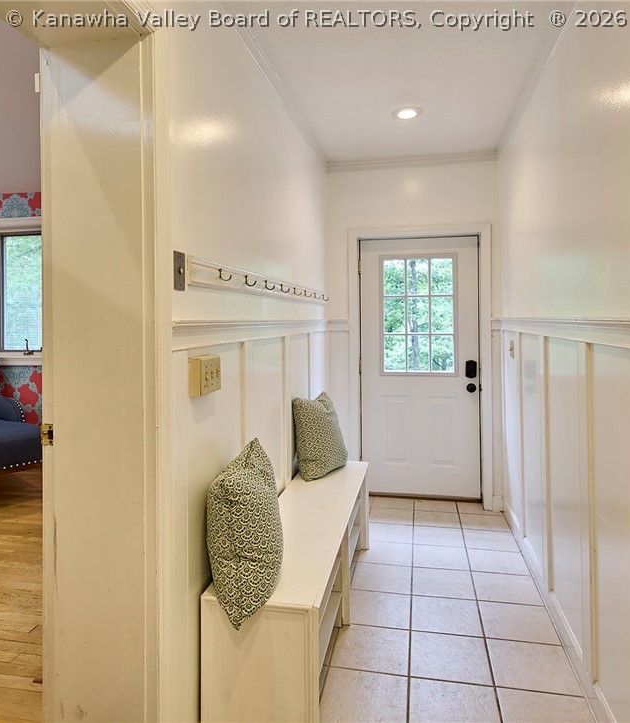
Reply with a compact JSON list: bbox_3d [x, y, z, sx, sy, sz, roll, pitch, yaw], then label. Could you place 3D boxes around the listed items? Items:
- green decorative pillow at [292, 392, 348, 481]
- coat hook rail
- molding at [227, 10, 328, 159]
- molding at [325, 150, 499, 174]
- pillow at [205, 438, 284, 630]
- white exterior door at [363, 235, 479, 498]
[{"bbox_3d":[0.029,0.421,3.000,0.160,0.440,0.440,-18,-8,29],"label":"green decorative pillow"},{"bbox_3d":[-0.140,-0.398,2.905,0.060,0.105,2.580,0,5,11],"label":"coat hook rail"},{"bbox_3d":[-0.141,-1.459,2.955,0.045,0.075,2.450,0,5,11],"label":"molding"},{"bbox_3d":[0.743,-1.568,4.030,1.350,0.080,0.050,1,3,11],"label":"molding"},{"bbox_3d":[-0.228,0.544,1.720,0.190,0.450,0.450,-8,2,8],"label":"pillow"},{"bbox_3d":[0.820,0.042,4.060,0.915,2.030,0.045,0,3,11],"label":"white exterior door"}]

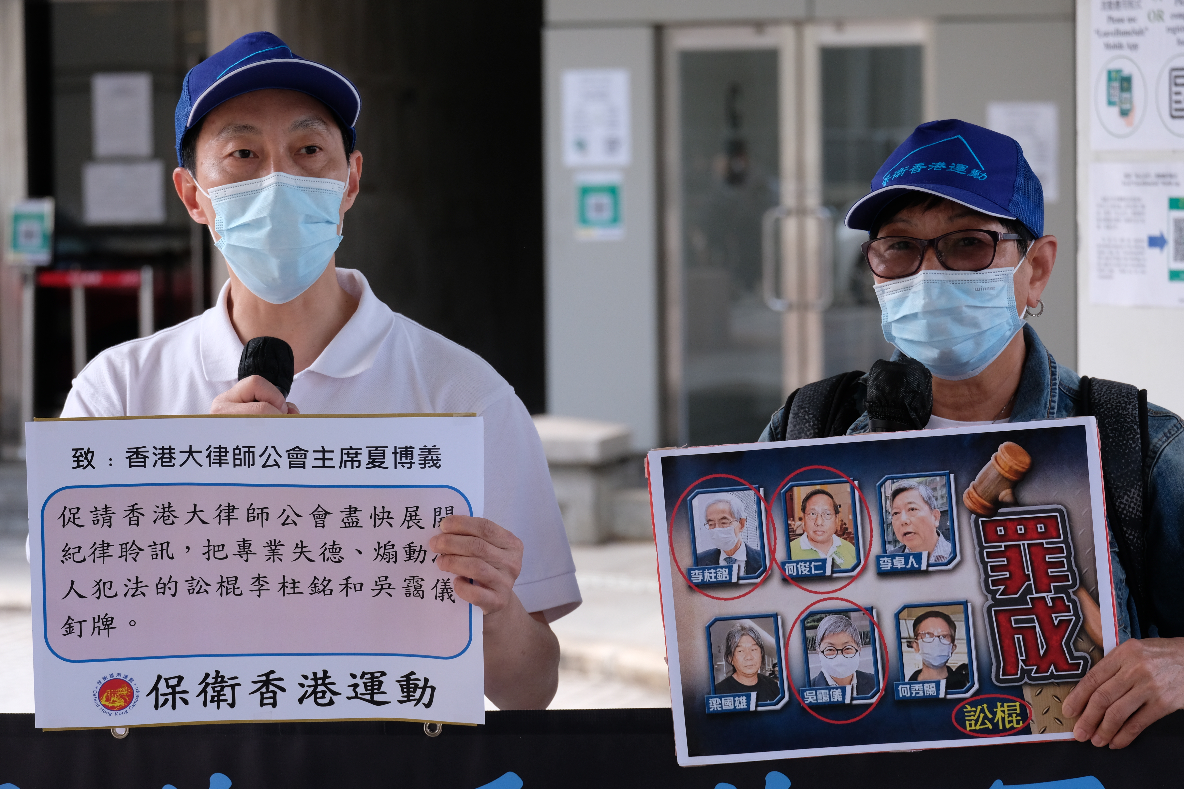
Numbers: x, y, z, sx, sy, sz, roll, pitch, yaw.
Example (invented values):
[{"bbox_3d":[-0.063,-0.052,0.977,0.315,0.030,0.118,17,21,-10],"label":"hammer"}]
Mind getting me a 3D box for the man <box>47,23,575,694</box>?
[{"bbox_3d":[-0.275,0.519,4.066,0.540,1.740,0.400,-1,3,-5],"label":"man"}]

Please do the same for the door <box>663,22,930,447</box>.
[{"bbox_3d":[0.903,-0.628,18.400,1.200,2.020,0.100,0,3,12],"label":"door"}]

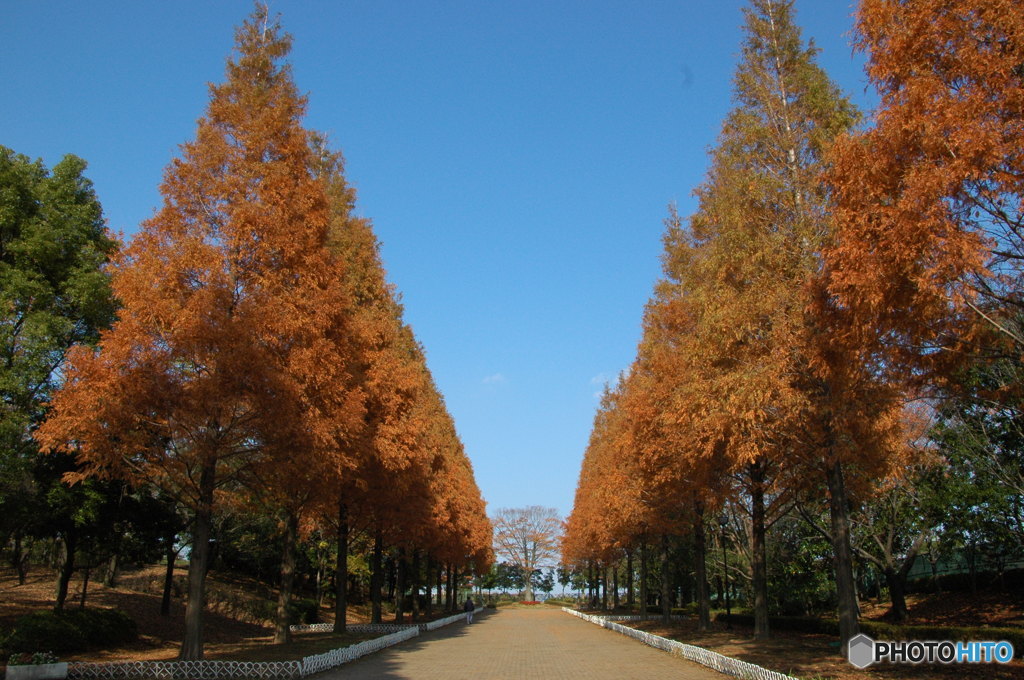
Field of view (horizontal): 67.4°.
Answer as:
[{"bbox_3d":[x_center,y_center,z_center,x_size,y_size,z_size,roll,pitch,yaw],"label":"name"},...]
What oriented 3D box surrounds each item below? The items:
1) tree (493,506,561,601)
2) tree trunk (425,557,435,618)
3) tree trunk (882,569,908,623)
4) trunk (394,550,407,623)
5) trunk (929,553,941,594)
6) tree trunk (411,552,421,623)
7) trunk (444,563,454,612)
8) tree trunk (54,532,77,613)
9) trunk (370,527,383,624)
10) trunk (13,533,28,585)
[{"bbox_3d":[2.362,31.094,111.913,10.400,13.370,10.400,0,-18,0],"label":"tree"},{"bbox_3d":[-7.099,21.268,66.010,0.550,5.080,0.550,0,-19,0],"label":"tree trunk"},{"bbox_3d":[17.000,11.315,34.004,0.720,2.270,0.720,0,-19,0],"label":"tree trunk"},{"bbox_3d":[-7.559,16.681,52.010,0.500,4.650,0.500,0,-19,0],"label":"trunk"},{"bbox_3d":[23.686,13.083,43.002,0.320,2.040,0.320,0,-19,0],"label":"trunk"},{"bbox_3d":[-7.486,19.086,59.512,0.520,5.320,0.520,0,-19,0],"label":"tree trunk"},{"bbox_3d":[-7.068,28.178,87.584,0.550,5.330,0.550,0,-18,0],"label":"trunk"},{"bbox_3d":[-16.882,8.769,29.007,0.450,2.900,0.450,0,-19,0],"label":"tree trunk"},{"bbox_3d":[-7.950,13.766,45.017,0.470,5.500,0.470,0,-19,0],"label":"trunk"},{"bbox_3d":[-24.880,11.095,38.993,0.420,2.540,0.420,0,-18,0],"label":"trunk"}]

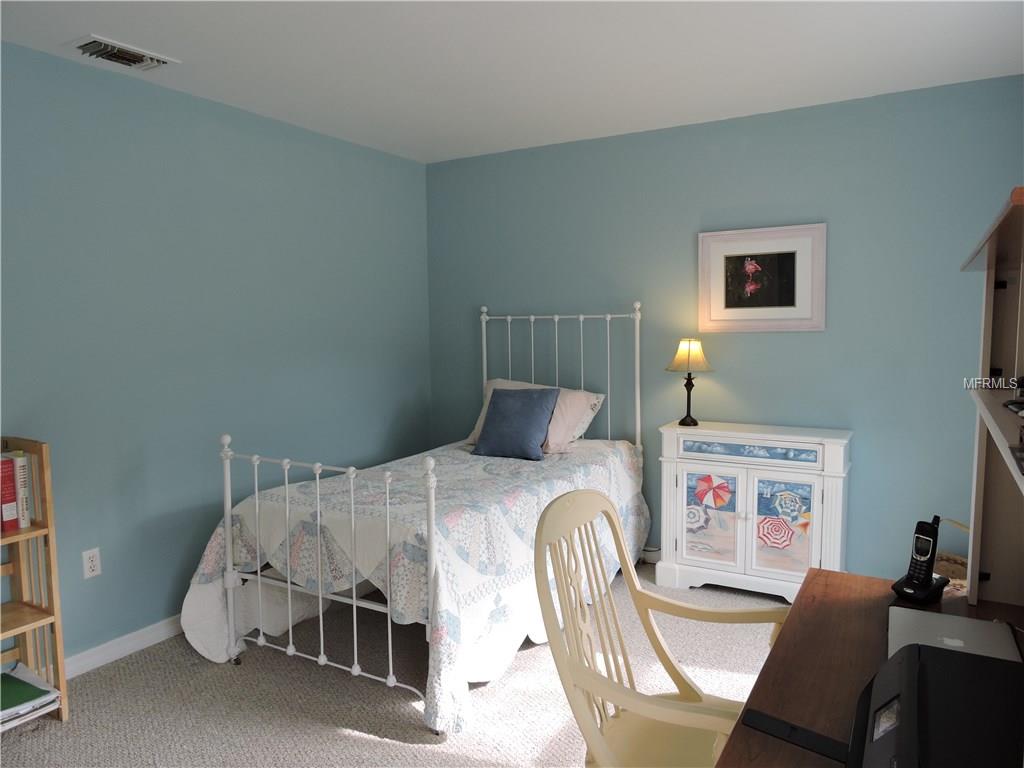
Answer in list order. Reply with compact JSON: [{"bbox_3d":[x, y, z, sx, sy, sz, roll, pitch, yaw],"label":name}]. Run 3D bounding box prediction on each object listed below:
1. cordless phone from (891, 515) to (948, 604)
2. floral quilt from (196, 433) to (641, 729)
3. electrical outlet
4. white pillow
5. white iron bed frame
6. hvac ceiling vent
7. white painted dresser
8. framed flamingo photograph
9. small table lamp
[{"bbox_3d":[0.982,0.418,1.706,0.115,0.196,0.098,-3,6,-26],"label":"cordless phone"},{"bbox_3d":[-0.261,0.755,3.514,1.390,0.690,1.990,2,6,31],"label":"floral quilt"},{"bbox_3d":[-1.719,0.736,2.909,0.010,0.114,0.070,2,6,31],"label":"electrical outlet"},{"bbox_3d":[0.151,0.184,4.170,0.710,0.420,0.160,2,-24,31],"label":"white pillow"},{"bbox_3d":[-0.213,0.354,3.479,1.075,1.494,2.000,2,6,31],"label":"white iron bed frame"},{"bbox_3d":[-1.489,-1.246,2.708,0.205,0.020,0.345,2,6,31],"label":"hvac ceiling vent"},{"bbox_3d":[1.237,0.653,3.645,0.890,0.834,0.310,2,6,31],"label":"white painted dresser"},{"bbox_3d":[1.280,-0.534,3.667,0.631,0.526,0.030,2,6,31],"label":"framed flamingo photograph"},{"bbox_3d":[0.941,-0.004,3.762,0.232,0.456,0.232,2,6,31],"label":"small table lamp"}]

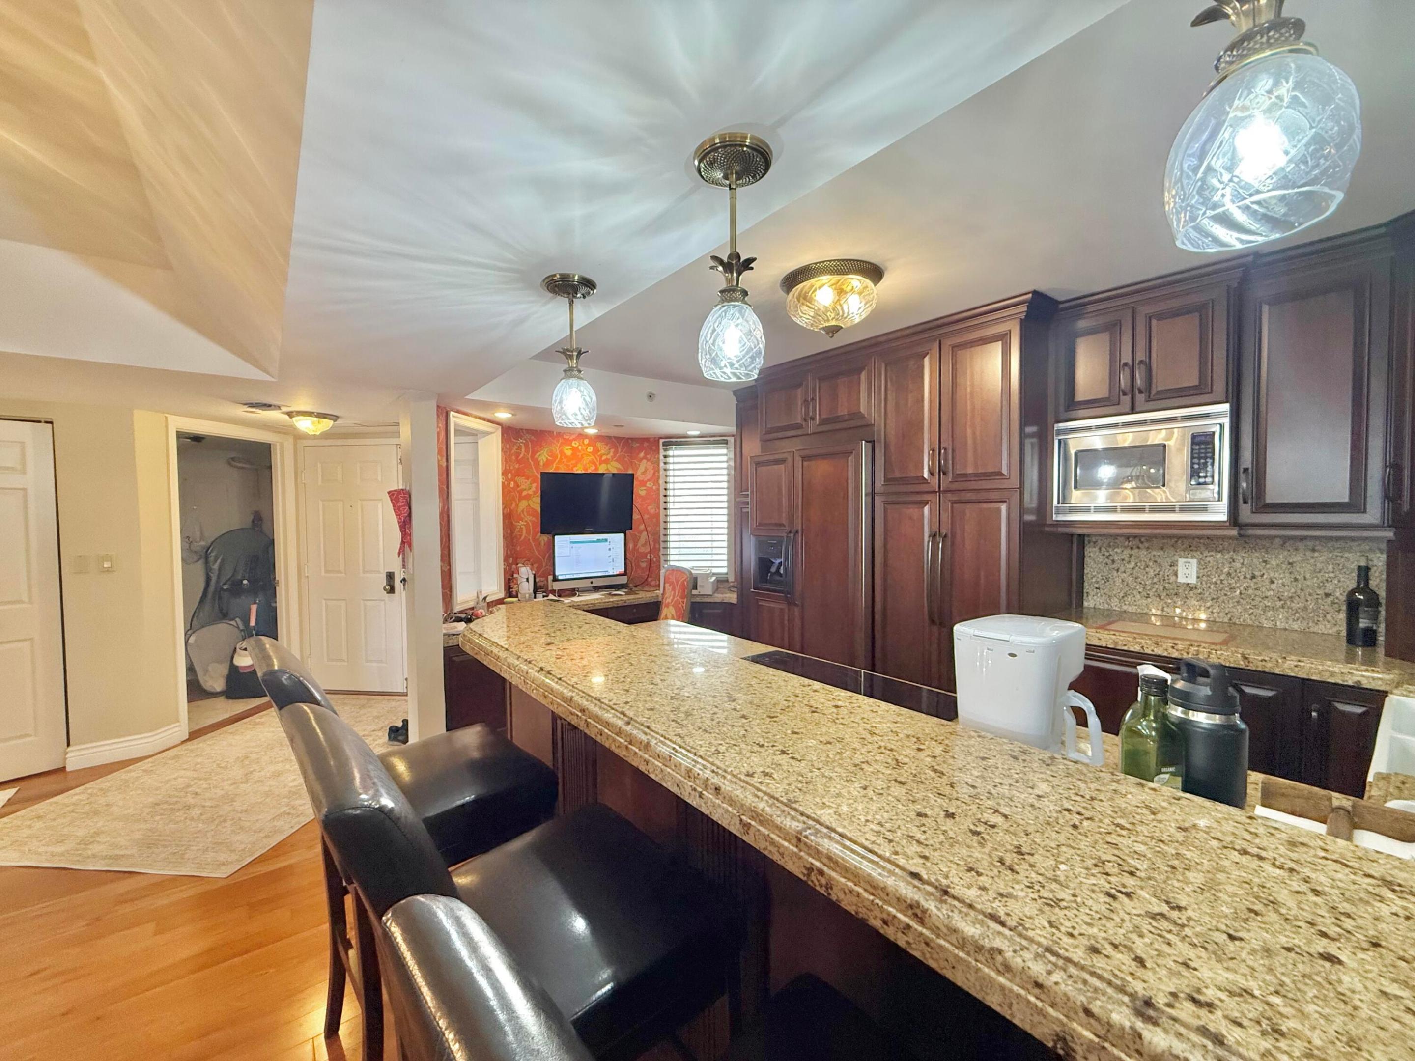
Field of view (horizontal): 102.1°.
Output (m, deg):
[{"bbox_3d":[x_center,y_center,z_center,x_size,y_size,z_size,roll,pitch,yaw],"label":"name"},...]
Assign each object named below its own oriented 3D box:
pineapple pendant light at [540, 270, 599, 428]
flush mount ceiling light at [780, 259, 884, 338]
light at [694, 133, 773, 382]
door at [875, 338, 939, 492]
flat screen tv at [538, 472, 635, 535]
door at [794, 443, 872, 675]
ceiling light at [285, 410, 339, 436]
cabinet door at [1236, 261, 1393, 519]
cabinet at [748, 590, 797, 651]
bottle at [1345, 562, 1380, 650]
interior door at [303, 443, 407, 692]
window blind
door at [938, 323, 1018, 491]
[{"bbox_3d":[-0.425,-0.552,1.801,0.164,0.440,0.164,-2,2,-38],"label":"pineapple pendant light"},{"bbox_3d":[0.553,-0.986,2.551,0.450,0.248,0.450,0,2,0],"label":"flush mount ceiling light"},{"bbox_3d":[0.053,-0.514,1.120,0.153,0.419,0.153,0,2,0],"label":"light"},{"bbox_3d":[1.100,-0.603,3.144,0.022,0.781,0.388,-2,2,-39],"label":"door"},{"bbox_3d":[-1.029,-0.239,4.940,0.875,0.503,0.060,-2,6,-39],"label":"flat screen tv"},{"bbox_3d":[0.764,0.363,3.491,0.110,1.735,0.522,-2,2,-39],"label":"door"},{"bbox_3d":[-2.638,-0.707,3.824,0.299,0.145,0.299,0,2,0],"label":"ceiling light"},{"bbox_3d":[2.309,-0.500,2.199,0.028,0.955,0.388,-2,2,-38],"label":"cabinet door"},{"bbox_3d":[0.657,0.765,4.193,0.499,0.701,0.491,-2,2,-38],"label":"cabinet"},{"bbox_3d":[2.518,0.287,2.201,0.079,0.299,0.079,-2,2,-38],"label":"bottle"},{"bbox_3d":[-2.909,0.321,4.741,0.816,2.030,0.044,0,2,6],"label":"interior door"},{"bbox_3d":[-0.105,-0.202,5.284,0.641,1.271,0.060,0,2,6],"label":"window blind"},{"bbox_3d":[1.365,-0.609,2.885,0.029,0.791,0.400,-2,2,-38],"label":"door"}]

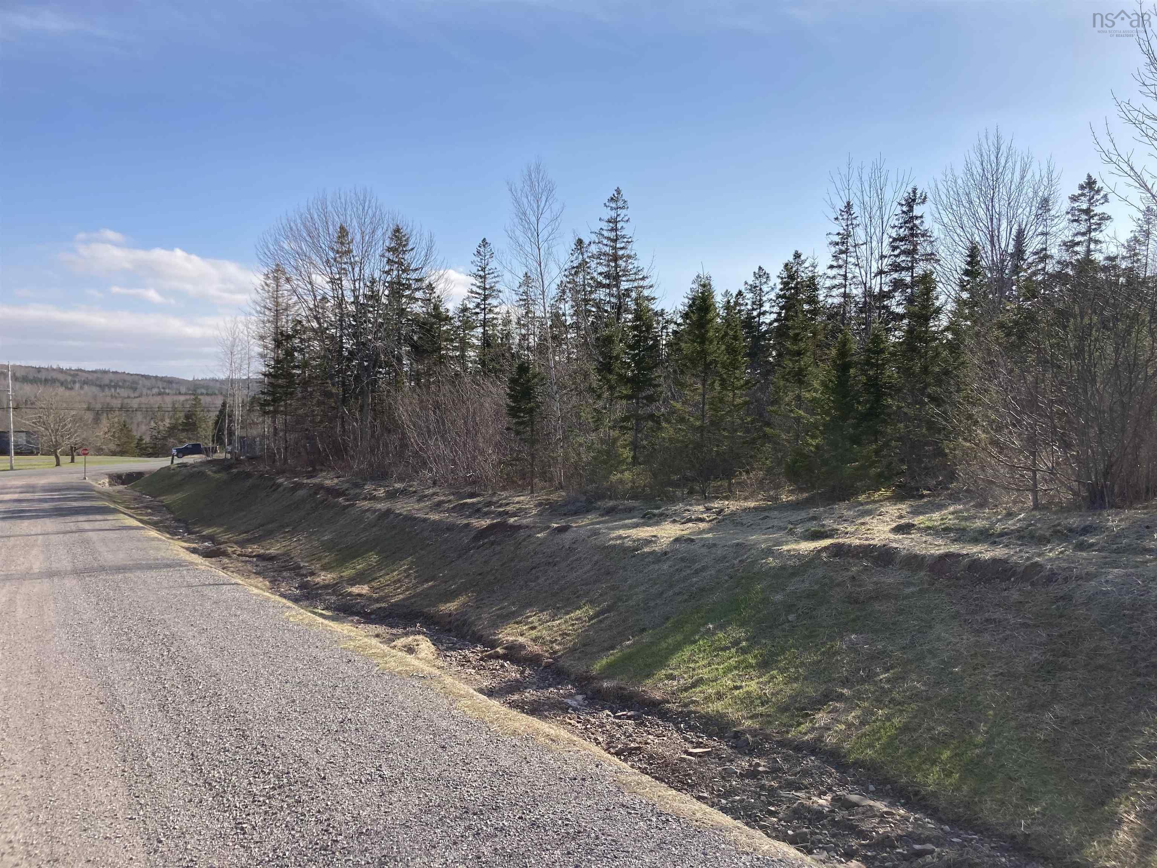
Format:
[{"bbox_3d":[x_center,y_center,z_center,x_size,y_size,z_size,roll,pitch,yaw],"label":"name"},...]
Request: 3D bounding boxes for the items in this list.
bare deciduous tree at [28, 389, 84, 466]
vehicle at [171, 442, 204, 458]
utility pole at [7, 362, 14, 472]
[{"bbox_3d":[-57.847,-0.547,103.000,6.000,8.300,6.000,-1,1,-29],"label":"bare deciduous tree"},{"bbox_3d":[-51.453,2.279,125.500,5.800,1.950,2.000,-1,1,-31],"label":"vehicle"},{"bbox_3d":[-57.648,-1.789,95.000,0.350,11.000,0.350,-2,1,-31],"label":"utility pole"}]

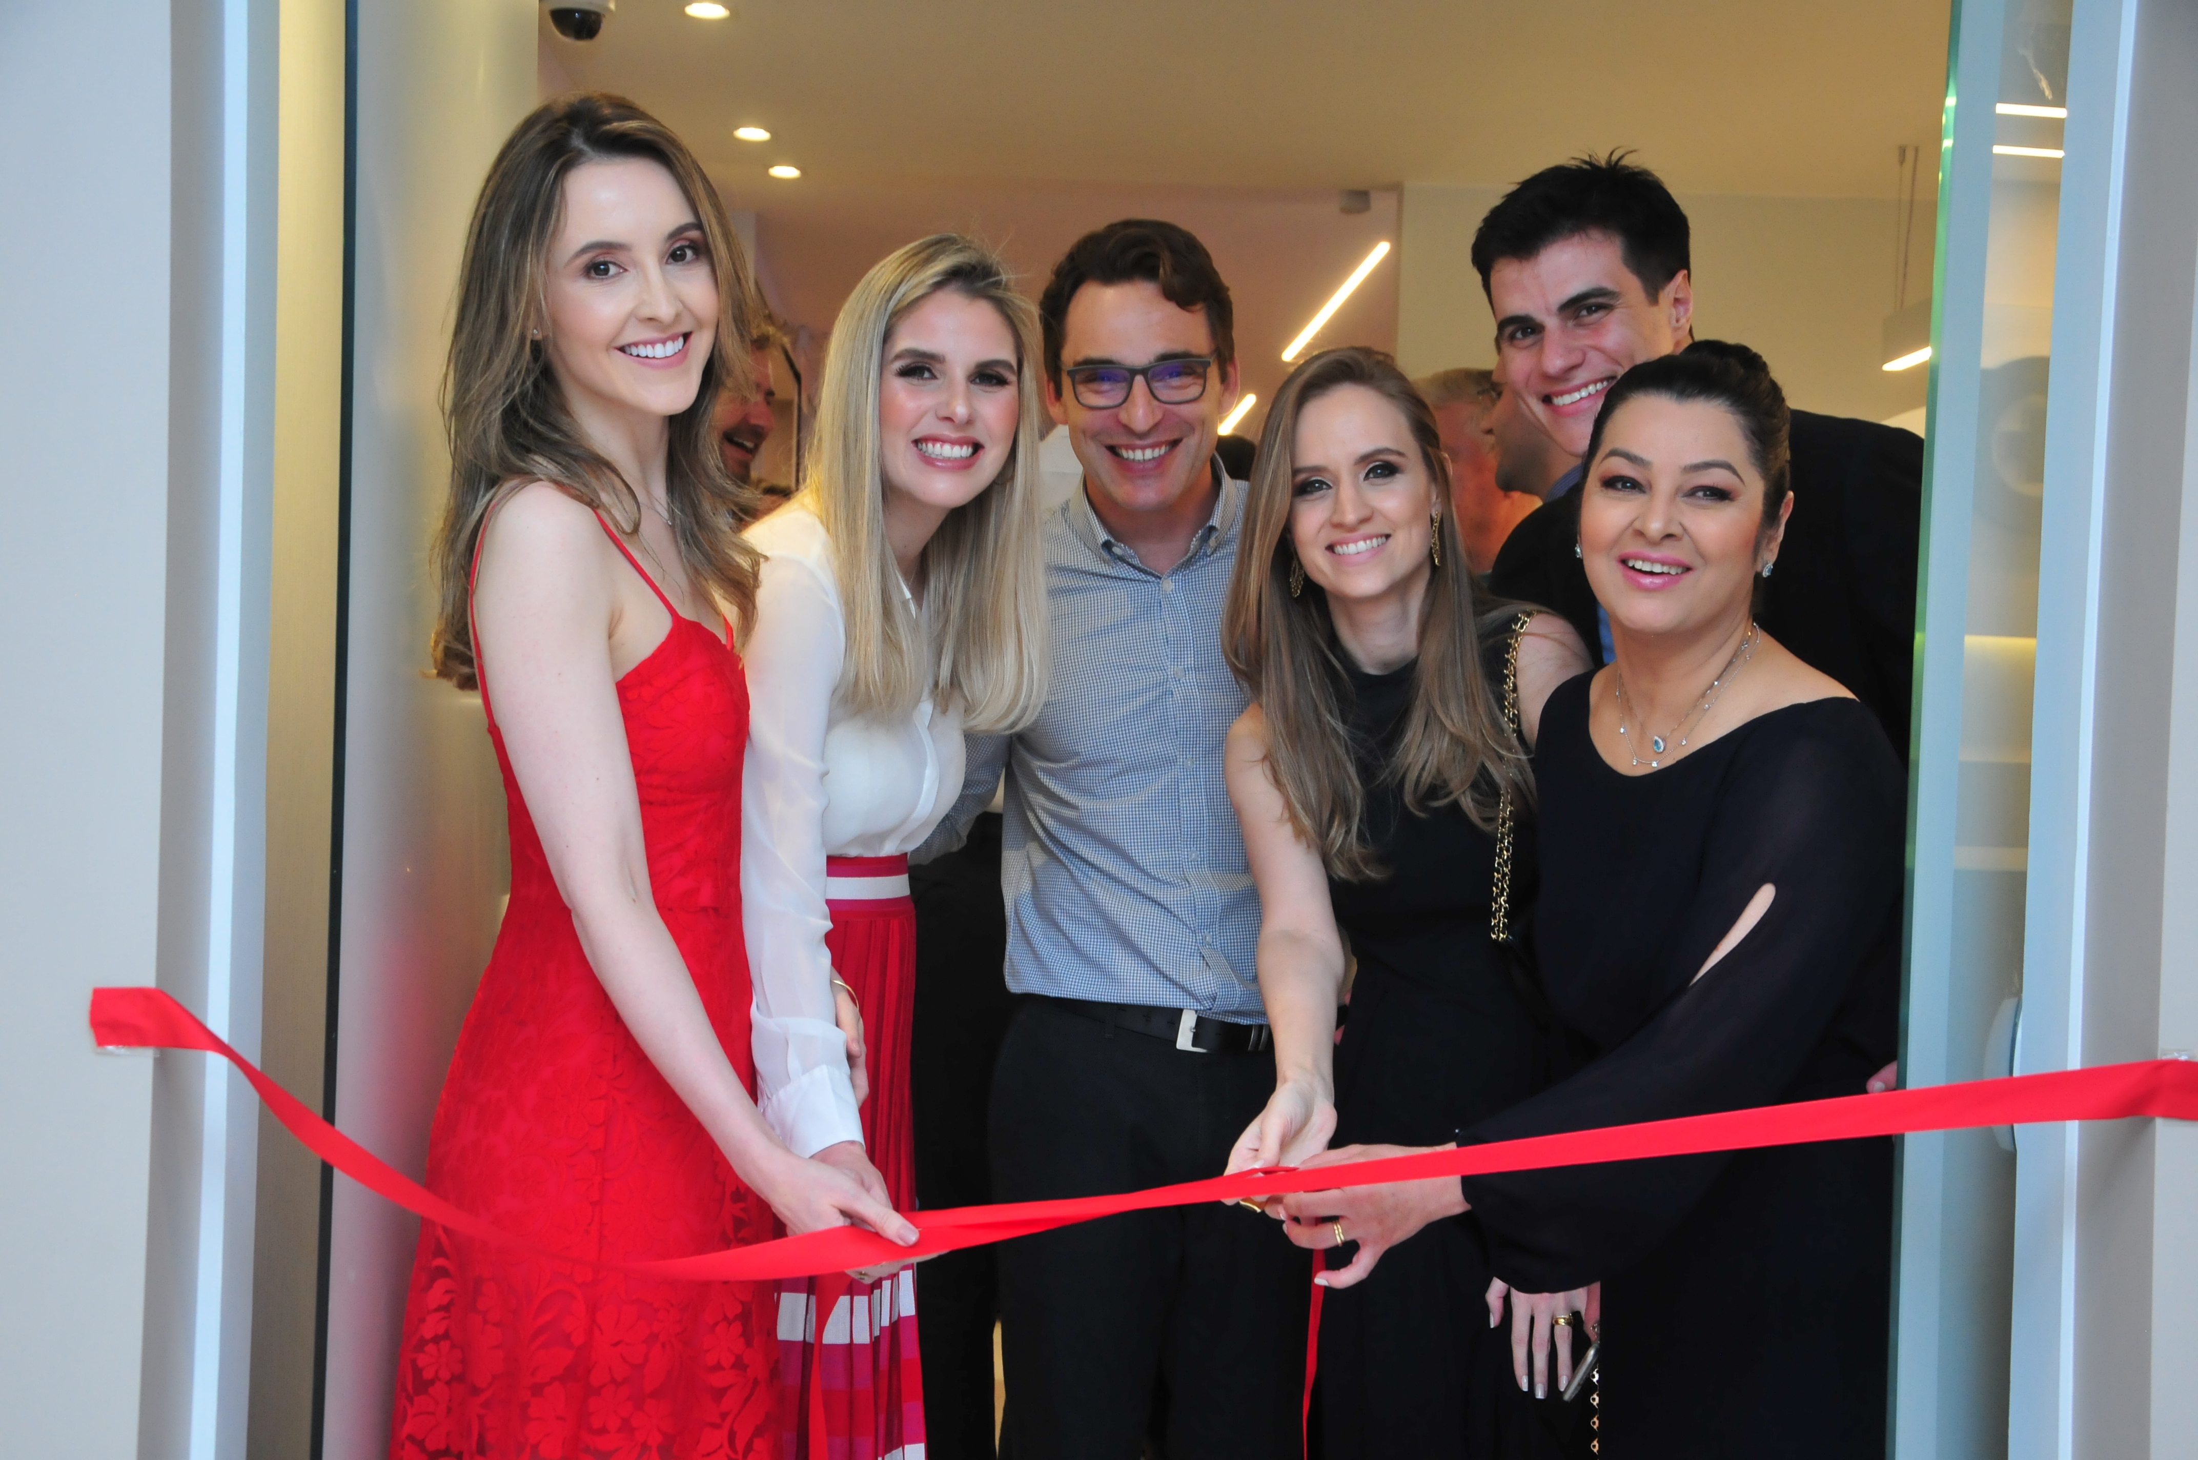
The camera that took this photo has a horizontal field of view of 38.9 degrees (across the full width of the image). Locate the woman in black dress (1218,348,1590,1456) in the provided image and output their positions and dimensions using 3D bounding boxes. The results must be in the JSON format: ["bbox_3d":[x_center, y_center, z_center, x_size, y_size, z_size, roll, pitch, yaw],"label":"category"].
[{"bbox_3d":[0.275,0.460,2.870,0.430,1.610,0.430,2,2,18],"label":"woman in black dress"}]

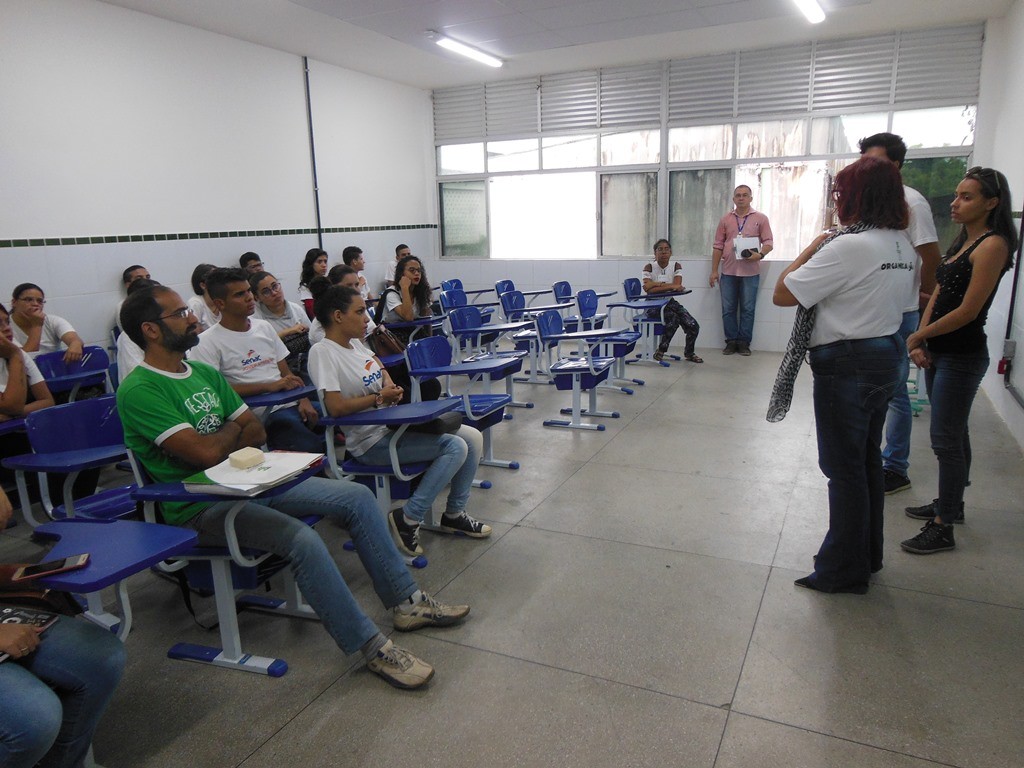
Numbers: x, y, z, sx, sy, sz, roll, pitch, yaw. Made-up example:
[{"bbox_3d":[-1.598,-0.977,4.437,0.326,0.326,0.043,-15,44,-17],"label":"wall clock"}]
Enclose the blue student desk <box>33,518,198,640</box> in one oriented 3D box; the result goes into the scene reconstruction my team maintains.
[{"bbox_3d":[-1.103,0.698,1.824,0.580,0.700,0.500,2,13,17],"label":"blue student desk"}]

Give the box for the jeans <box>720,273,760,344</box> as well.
[{"bbox_3d":[2.447,-0.792,7.920,0.420,0.850,0.270,2,13,16],"label":"jeans"}]

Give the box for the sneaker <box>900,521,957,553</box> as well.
[{"bbox_3d":[1.826,0.666,3.252,0.232,0.120,0.092,2,13,15],"label":"sneaker"}]

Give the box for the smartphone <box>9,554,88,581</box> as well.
[{"bbox_3d":[-1.052,0.415,1.688,0.138,0.010,0.067,-7,14,-24],"label":"smartphone"}]

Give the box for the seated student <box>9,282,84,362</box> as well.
[{"bbox_3d":[-2.813,-0.030,4.431,0.750,1.150,0.520,6,14,30],"label":"seated student"}]

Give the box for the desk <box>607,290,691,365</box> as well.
[{"bbox_3d":[1.381,-0.558,7.265,0.670,0.760,0.650,4,14,25],"label":"desk"}]

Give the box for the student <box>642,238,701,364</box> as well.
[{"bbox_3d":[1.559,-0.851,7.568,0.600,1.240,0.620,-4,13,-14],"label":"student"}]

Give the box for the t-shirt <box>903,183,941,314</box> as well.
[{"bbox_3d":[1.913,-0.701,3.825,0.290,0.680,0.500,-6,13,-19],"label":"t-shirt"}]

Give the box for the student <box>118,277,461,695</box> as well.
[{"bbox_3d":[-0.691,0.290,2.517,0.970,1.250,0.560,1,13,12],"label":"student"}]

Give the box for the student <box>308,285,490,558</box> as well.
[{"bbox_3d":[-0.492,0.150,3.319,0.720,1.170,0.480,4,13,23],"label":"student"}]

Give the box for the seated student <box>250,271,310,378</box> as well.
[{"bbox_3d":[-1.348,-0.092,4.498,0.730,1.180,0.480,6,14,29],"label":"seated student"}]

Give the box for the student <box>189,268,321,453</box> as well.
[{"bbox_3d":[-1.232,0.028,3.862,0.850,1.240,0.520,7,15,33],"label":"student"}]

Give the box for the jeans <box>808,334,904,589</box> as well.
[{"bbox_3d":[1.351,0.311,2.936,0.340,0.970,0.400,9,16,40],"label":"jeans"}]

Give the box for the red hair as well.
[{"bbox_3d":[1.299,-0.689,2.680,0.230,0.270,0.245,-12,16,-39],"label":"red hair"}]

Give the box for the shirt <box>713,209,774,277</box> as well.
[{"bbox_3d":[2.426,-1.488,7.750,0.600,0.730,0.310,2,13,16],"label":"shirt"}]

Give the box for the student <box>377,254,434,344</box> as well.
[{"bbox_3d":[-0.576,-0.402,5.818,0.750,1.210,0.500,7,15,33],"label":"student"}]

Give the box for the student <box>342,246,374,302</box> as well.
[{"bbox_3d":[-1.366,-0.742,7.376,0.780,1.240,0.480,5,14,25],"label":"student"}]

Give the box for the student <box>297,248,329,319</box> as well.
[{"bbox_3d":[-1.607,-0.588,6.655,0.780,1.250,0.480,6,14,30],"label":"student"}]

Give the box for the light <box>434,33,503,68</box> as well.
[{"bbox_3d":[-0.388,-3.123,6.973,0.120,0.080,1.230,5,14,25],"label":"light"}]

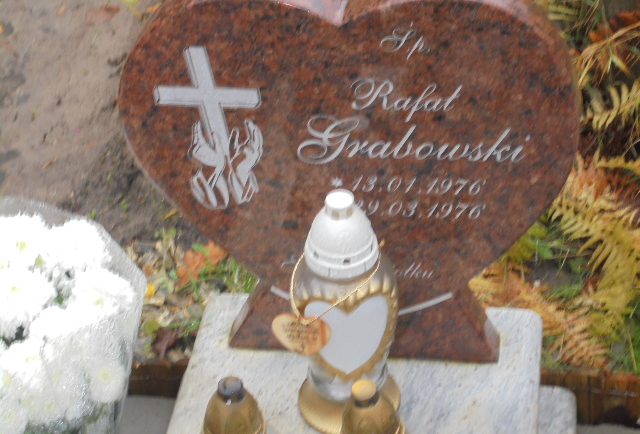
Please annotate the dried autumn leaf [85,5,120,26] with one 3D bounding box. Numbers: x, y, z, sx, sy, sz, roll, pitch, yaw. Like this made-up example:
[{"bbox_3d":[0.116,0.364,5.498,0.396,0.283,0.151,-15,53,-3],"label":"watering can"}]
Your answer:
[{"bbox_3d":[-0.417,-0.384,2.574,0.052,0.012,0.076,11,43,18],"label":"dried autumn leaf"}]

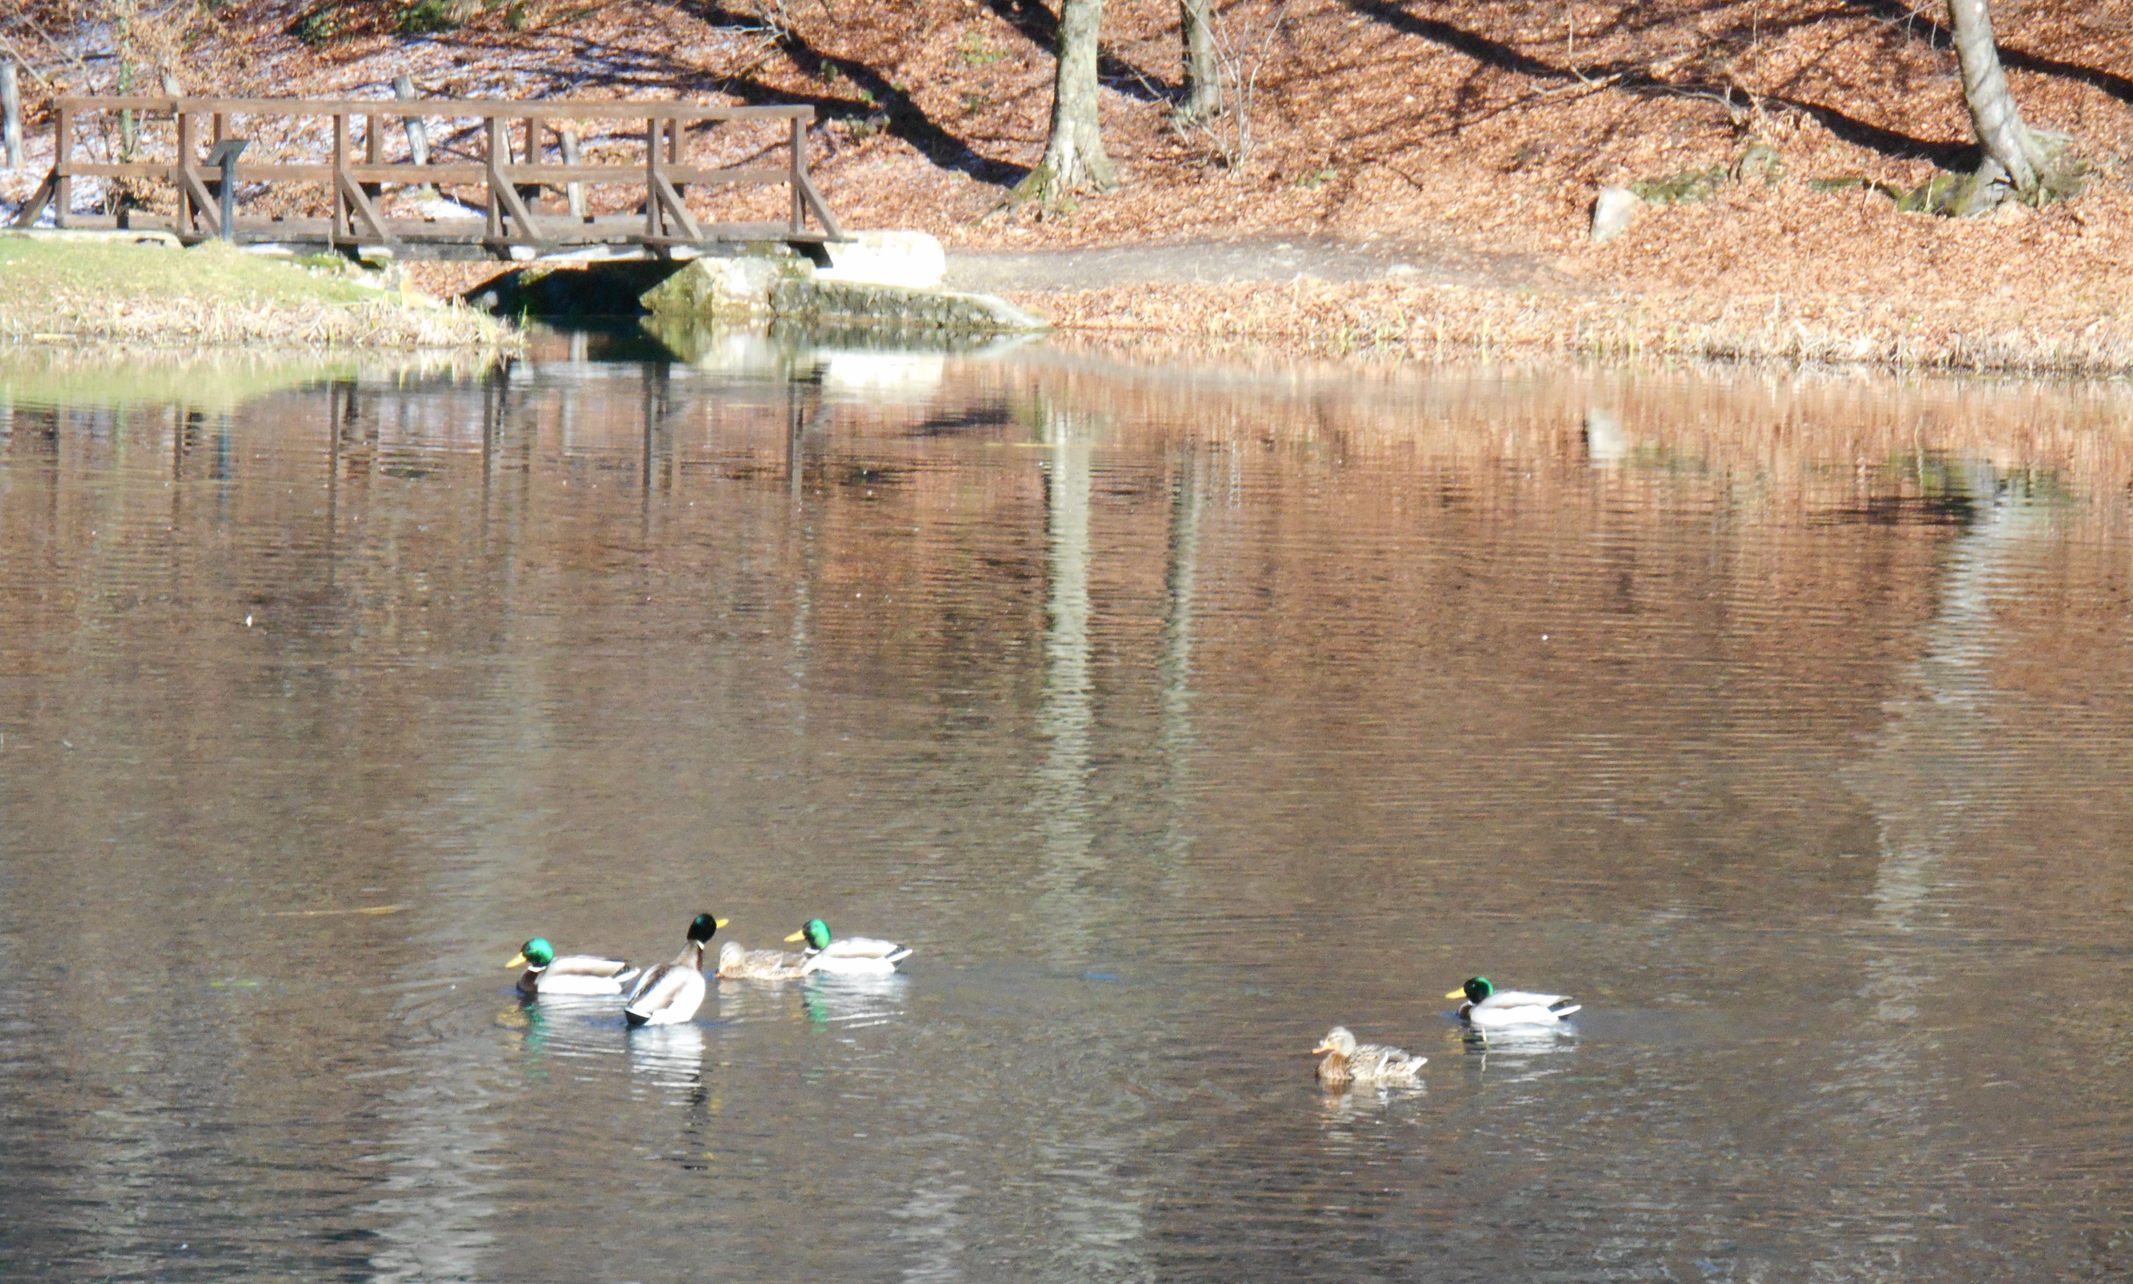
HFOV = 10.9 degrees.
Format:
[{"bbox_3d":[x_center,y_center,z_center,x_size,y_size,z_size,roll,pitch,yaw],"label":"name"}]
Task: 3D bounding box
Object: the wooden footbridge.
[{"bbox_3d":[-5.171,-3.836,92.891,6.500,1.280,2.740,-2,5,-38],"label":"wooden footbridge"}]

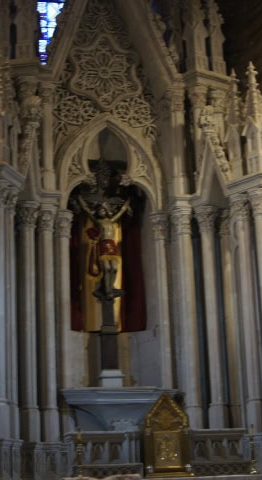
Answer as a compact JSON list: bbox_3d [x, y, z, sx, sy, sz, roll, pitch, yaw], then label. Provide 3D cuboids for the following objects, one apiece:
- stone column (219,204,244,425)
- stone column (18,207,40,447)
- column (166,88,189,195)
[{"bbox_3d":[1.542,1.190,13.987,0.202,3.409,0.202,1,-13,-16],"label":"stone column"},{"bbox_3d":[-1.410,1.083,12.338,0.260,3.297,0.260,1,-13,-13],"label":"stone column"},{"bbox_3d":[0.753,-1.589,14.416,0.272,1.788,0.272,1,-13,-16],"label":"column"}]

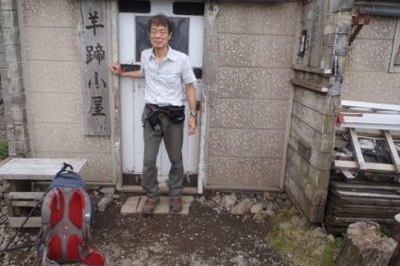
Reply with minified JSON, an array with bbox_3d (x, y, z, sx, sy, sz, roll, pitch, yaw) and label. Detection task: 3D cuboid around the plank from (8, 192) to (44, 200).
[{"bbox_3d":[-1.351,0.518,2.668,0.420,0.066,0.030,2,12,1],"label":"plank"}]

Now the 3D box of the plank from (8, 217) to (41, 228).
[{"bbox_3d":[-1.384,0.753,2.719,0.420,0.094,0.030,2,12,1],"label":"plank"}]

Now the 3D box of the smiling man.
[{"bbox_3d":[-0.419,-0.150,2.870,0.760,1.708,0.400,3,12,8],"label":"smiling man"}]

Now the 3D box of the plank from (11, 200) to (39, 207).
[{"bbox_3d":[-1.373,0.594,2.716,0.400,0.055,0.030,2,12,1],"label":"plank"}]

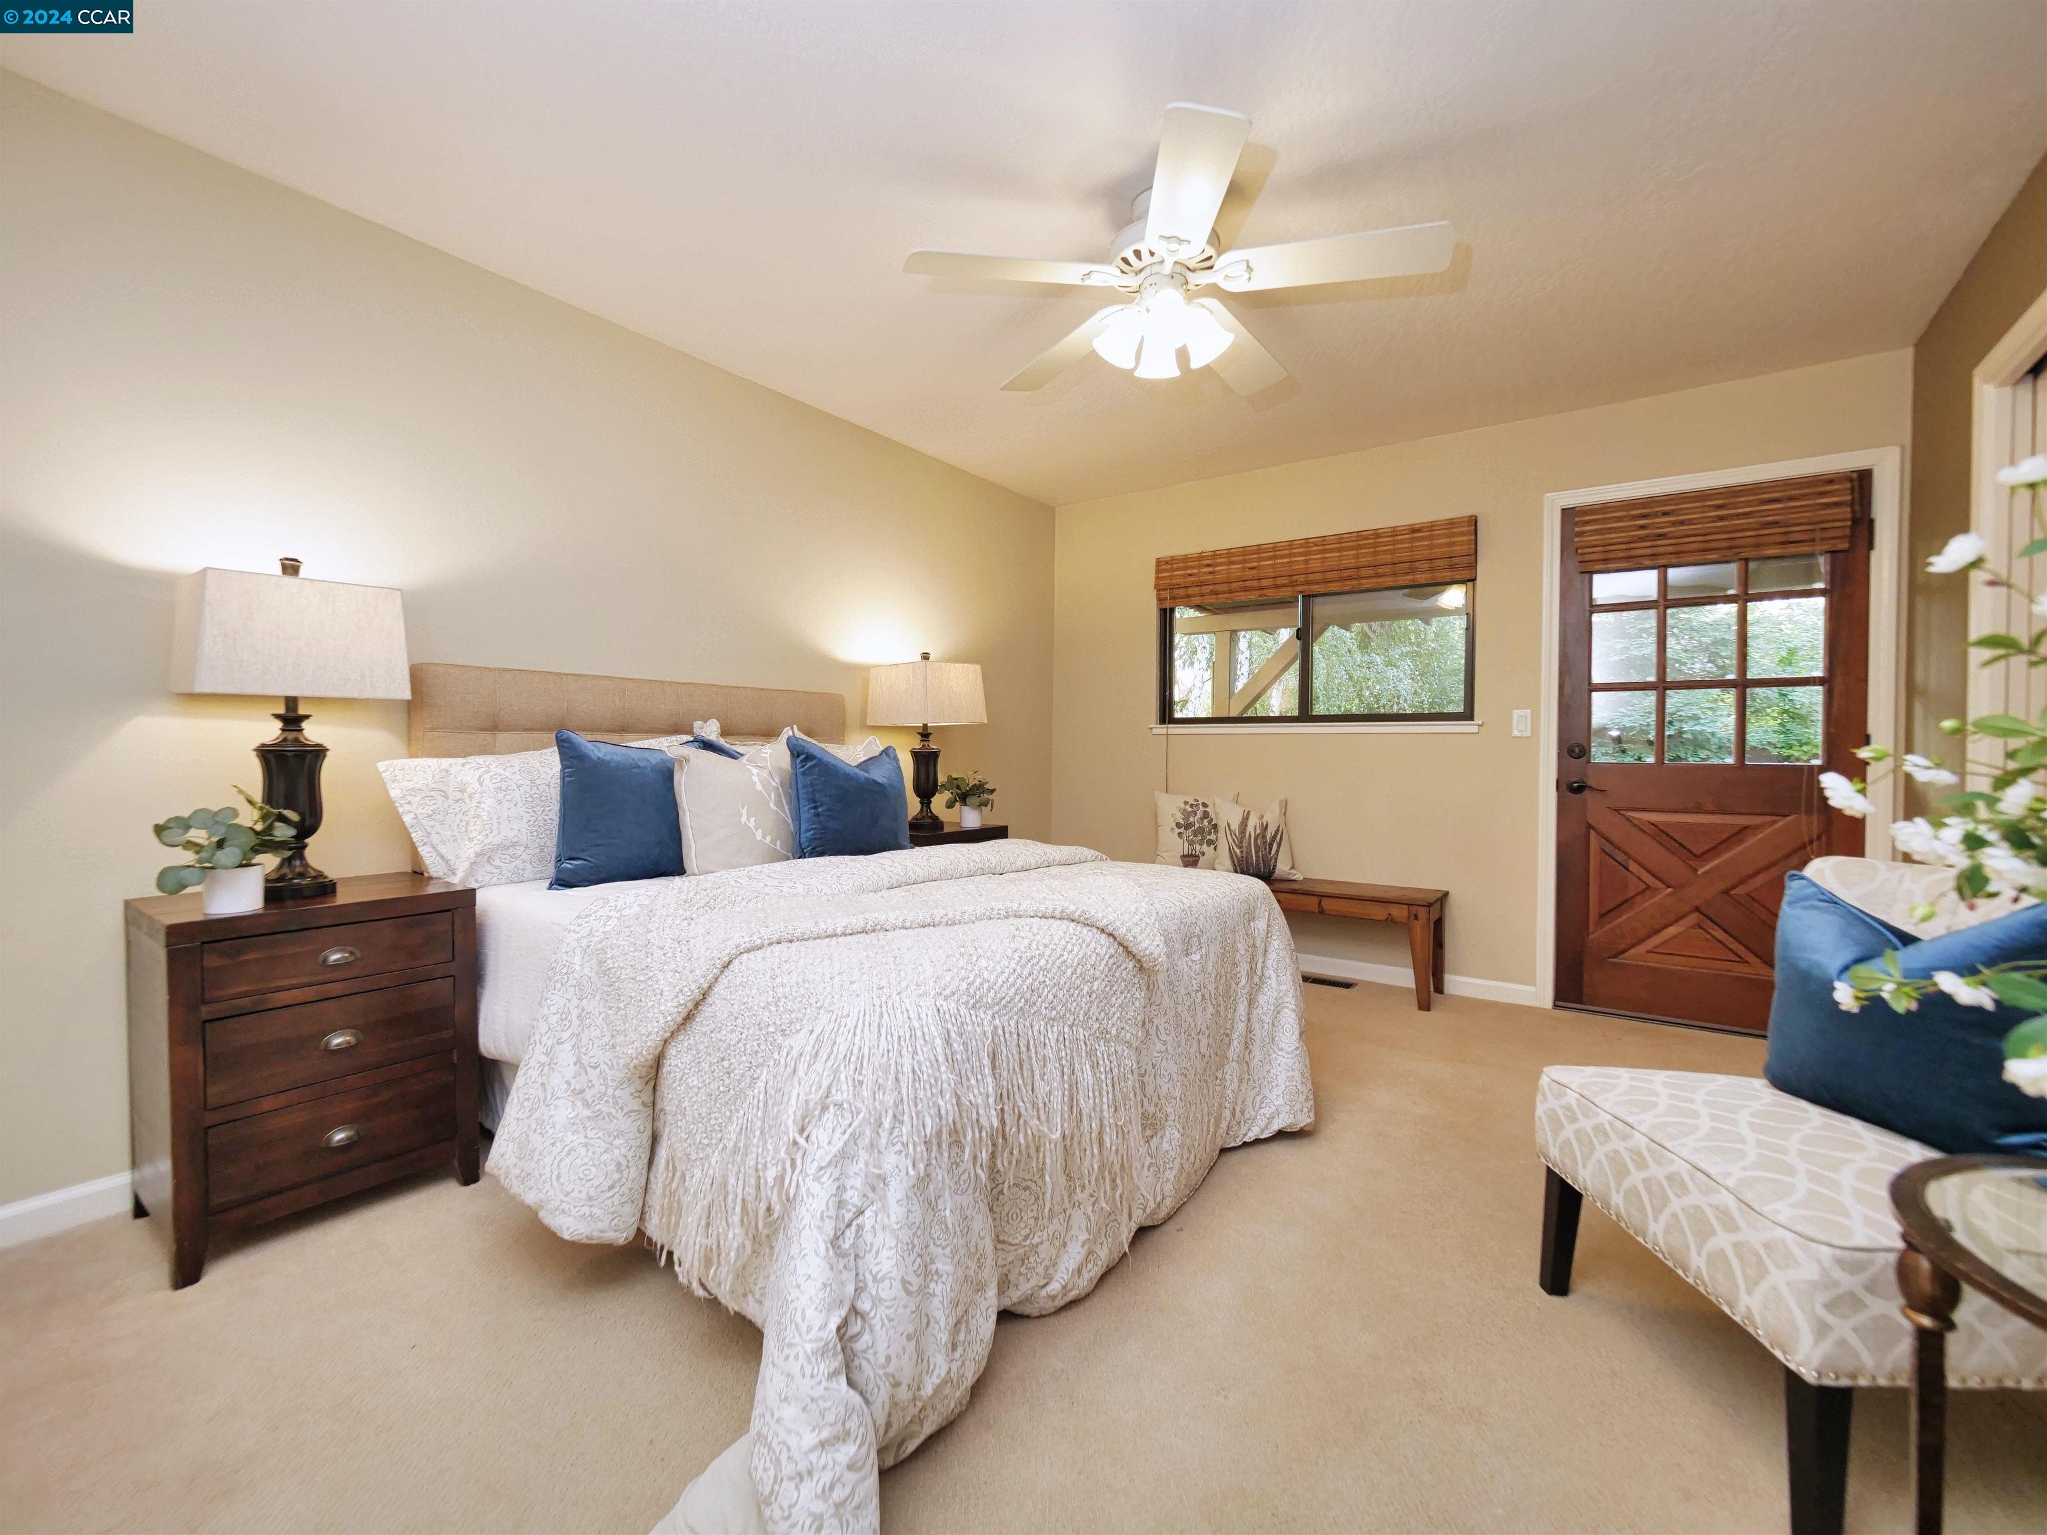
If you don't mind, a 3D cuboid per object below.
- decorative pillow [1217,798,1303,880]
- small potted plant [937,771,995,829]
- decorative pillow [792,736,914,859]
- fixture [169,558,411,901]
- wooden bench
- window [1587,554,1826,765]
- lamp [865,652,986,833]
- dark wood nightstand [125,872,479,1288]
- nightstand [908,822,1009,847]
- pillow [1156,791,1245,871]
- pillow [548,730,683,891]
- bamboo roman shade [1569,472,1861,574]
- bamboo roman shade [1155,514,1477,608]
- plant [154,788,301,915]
[{"bbox_3d":[1.127,0.351,3.954,0.410,0.400,0.150,1,-11,22],"label":"decorative pillow"},{"bbox_3d":[-0.249,0.146,3.630,0.205,0.250,0.225,2,2,36],"label":"small potted plant"},{"bbox_3d":[-0.591,0.123,2.820,0.160,0.420,0.450,-14,-8,41],"label":"decorative pillow"},{"bbox_3d":[-1.667,-0.090,1.896,0.257,0.770,0.368,2,2,36],"label":"fixture"},{"bbox_3d":[1.159,0.753,3.895,1.465,0.436,0.330,2,2,36],"label":"wooden bench"},{"bbox_3d":[2.589,-0.456,3.163,0.705,0.893,0.050,2,2,36],"label":"window"},{"bbox_3d":[-0.422,-0.117,3.623,0.330,0.760,0.390,2,2,36],"label":"lamp"},{"bbox_3d":[-1.658,0.649,1.930,0.430,0.709,0.530,2,2,37],"label":"dark wood nightstand"},{"bbox_3d":[-0.401,0.624,3.671,0.420,0.724,0.540,2,2,36],"label":"nightstand"},{"bbox_3d":[0.889,0.327,4.233,0.450,0.430,0.140,2,-12,36],"label":"pillow"},{"bbox_3d":[-1.097,0.111,2.285,0.150,0.410,0.400,-11,-6,41],"label":"pillow"},{"bbox_3d":[2.558,-0.899,3.112,0.813,0.267,0.070,2,2,36],"label":"bamboo roman shade"},{"bbox_3d":[1.329,-0.957,3.986,1.507,0.272,0.080,2,2,36],"label":"bamboo roman shade"},{"bbox_3d":[-1.653,0.171,1.720,0.195,0.260,0.215,2,2,36],"label":"plant"}]

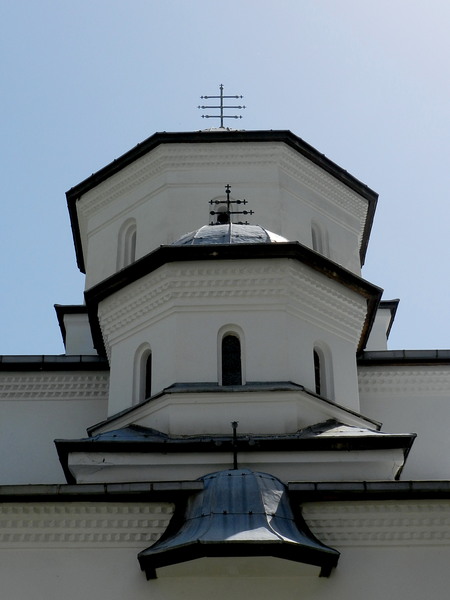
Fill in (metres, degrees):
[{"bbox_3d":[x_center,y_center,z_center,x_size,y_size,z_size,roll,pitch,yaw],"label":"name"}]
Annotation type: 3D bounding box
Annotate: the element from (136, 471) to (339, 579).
[{"bbox_3d":[0.182,2.890,13.894,2.625,1.575,1.190,-1,-32,0],"label":"element"}]

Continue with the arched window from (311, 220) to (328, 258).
[{"bbox_3d":[2.356,-1.359,27.027,0.333,1.662,0.759,-28,-41,36],"label":"arched window"}]

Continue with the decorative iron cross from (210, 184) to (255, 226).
[{"bbox_3d":[0.095,-1.983,21.867,0.977,1.129,0.070,-1,-32,1],"label":"decorative iron cross"}]

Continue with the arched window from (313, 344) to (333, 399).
[{"bbox_3d":[1.601,1.259,17.934,0.499,1.155,0.245,26,-41,-36],"label":"arched window"}]

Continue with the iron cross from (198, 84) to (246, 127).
[{"bbox_3d":[-0.096,-6.196,33.163,1.514,1.829,0.088,0,-32,-1],"label":"iron cross"}]

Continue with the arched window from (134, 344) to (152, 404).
[{"bbox_3d":[-1.336,1.306,18.055,0.245,1.155,0.499,26,-41,-36],"label":"arched window"}]

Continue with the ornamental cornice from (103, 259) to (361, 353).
[{"bbox_3d":[0.187,0.984,20.014,5.022,0.916,5.022,-1,-32,1],"label":"ornamental cornice"}]

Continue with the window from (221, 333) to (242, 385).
[{"bbox_3d":[0.111,1.058,17.427,0.350,0.967,0.210,-1,-32,1],"label":"window"}]

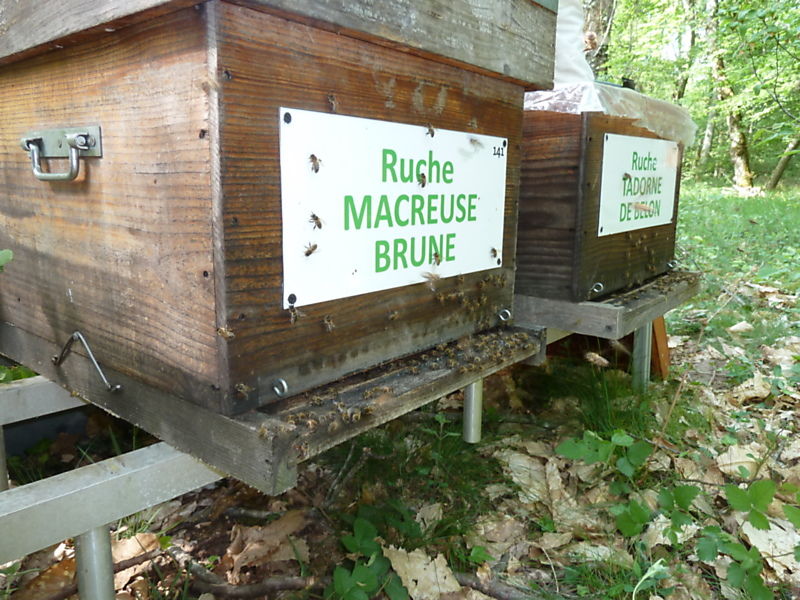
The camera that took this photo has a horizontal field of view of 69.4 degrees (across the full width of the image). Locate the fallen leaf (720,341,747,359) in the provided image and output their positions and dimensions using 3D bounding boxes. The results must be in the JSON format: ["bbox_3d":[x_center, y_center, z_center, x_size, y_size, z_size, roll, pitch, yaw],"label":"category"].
[{"bbox_3d":[0.849,0.126,1.471,0.070,0.030,0.065,6,13,30],"label":"fallen leaf"}]

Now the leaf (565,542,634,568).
[{"bbox_3d":[0.229,0.295,0.667,0.080,0.014,0.042,4,12,20],"label":"leaf"}]

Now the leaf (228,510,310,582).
[{"bbox_3d":[-0.145,0.269,0.638,0.088,0.038,0.074,-6,13,-30],"label":"leaf"}]

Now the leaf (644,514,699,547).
[{"bbox_3d":[0.334,0.284,0.713,0.073,0.015,0.055,5,12,27],"label":"leaf"}]

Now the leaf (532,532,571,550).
[{"bbox_3d":[0.177,0.280,0.671,0.047,0.010,0.019,-1,12,-8],"label":"leaf"}]

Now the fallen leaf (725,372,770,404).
[{"bbox_3d":[0.711,0.179,1.182,0.098,0.038,0.090,6,13,32],"label":"fallen leaf"}]

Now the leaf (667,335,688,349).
[{"bbox_3d":[0.749,0.112,1.560,0.062,0.025,0.060,5,12,26],"label":"leaf"}]

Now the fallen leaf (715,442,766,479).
[{"bbox_3d":[0.526,0.247,0.894,0.068,0.022,0.078,7,13,27],"label":"fallen leaf"}]

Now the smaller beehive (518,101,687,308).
[{"bbox_3d":[0.218,-0.195,1.160,0.510,0.275,0.440,9,15,41],"label":"smaller beehive"}]

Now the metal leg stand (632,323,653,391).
[{"bbox_3d":[0.523,0.113,1.238,0.034,0.175,0.034,9,15,41],"label":"metal leg stand"}]

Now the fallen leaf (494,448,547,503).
[{"bbox_3d":[0.166,0.244,0.806,0.063,0.030,0.103,-2,12,-15],"label":"fallen leaf"}]

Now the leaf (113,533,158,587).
[{"bbox_3d":[-0.285,0.278,0.620,0.046,0.022,0.064,-1,12,-10],"label":"leaf"}]

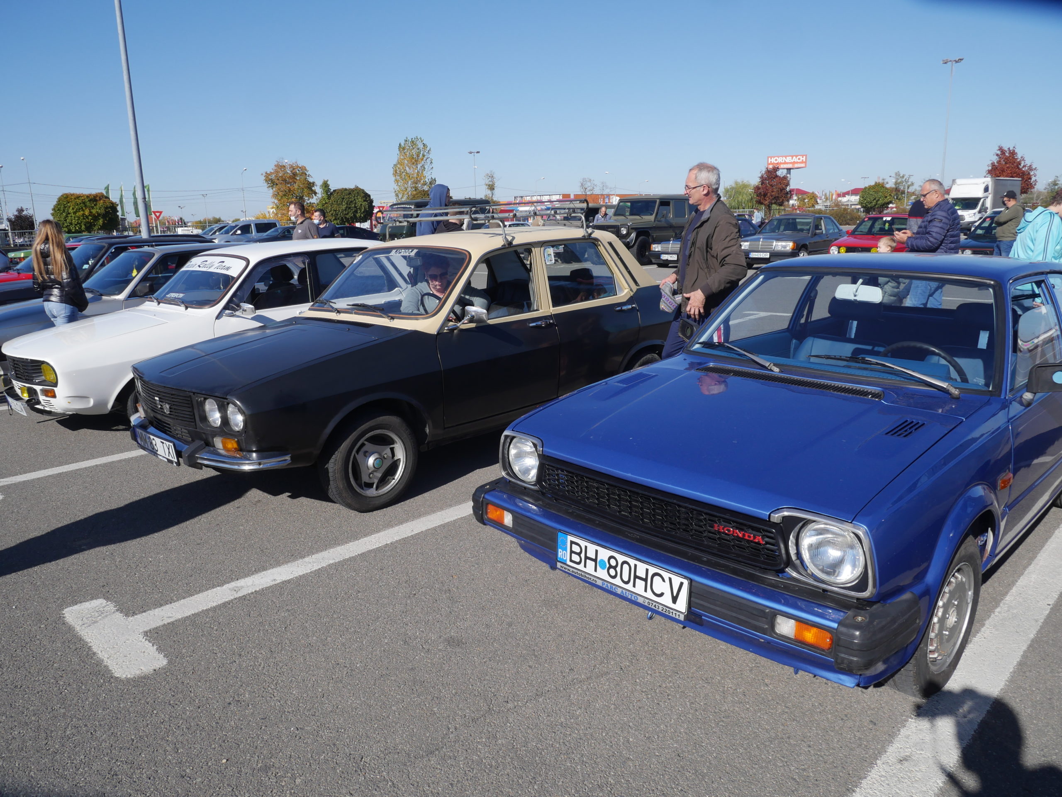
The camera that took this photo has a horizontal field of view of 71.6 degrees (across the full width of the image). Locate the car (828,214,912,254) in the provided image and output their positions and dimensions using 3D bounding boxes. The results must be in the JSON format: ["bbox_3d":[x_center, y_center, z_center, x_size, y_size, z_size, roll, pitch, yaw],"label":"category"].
[{"bbox_3d":[8.920,-3.838,18.263,1.680,1.410,4.000,12,19,43],"label":"car"}]

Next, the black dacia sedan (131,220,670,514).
[{"bbox_3d":[-0.399,-0.434,5.135,1.640,1.440,4.340,12,19,43],"label":"black dacia sedan"}]

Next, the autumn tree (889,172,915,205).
[{"bbox_3d":[42.826,-23.278,85.711,3.600,6.076,3.600,-1,14,0],"label":"autumn tree"}]

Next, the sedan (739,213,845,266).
[{"bbox_3d":[7.309,-4.289,20.215,1.690,1.390,4.430,11,18,42],"label":"sedan"}]

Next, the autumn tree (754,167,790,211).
[{"bbox_3d":[22.649,-18.907,69.599,3.309,5.371,3.309,3,15,17],"label":"autumn tree"}]

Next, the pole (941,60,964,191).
[{"bbox_3d":[26.364,-15.629,47.245,1.450,11.500,0.500,11,17,43],"label":"pole"}]

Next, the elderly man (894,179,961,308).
[{"bbox_3d":[3.646,-1.106,6.852,0.530,1.770,0.520,5,15,22],"label":"elderly man"}]

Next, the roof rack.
[{"bbox_3d":[-0.317,-1.191,5.005,1.080,0.270,1.120,-14,19,-42],"label":"roof rack"}]

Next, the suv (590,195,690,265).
[{"bbox_3d":[3.698,-5.298,23.210,1.720,2.000,4.500,10,18,41],"label":"suv"}]

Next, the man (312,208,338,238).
[{"bbox_3d":[-3.018,-1.931,10.989,0.360,1.750,0.520,-11,16,-37],"label":"man"}]

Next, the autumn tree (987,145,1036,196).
[{"bbox_3d":[35.096,-15.471,54.024,3.228,5.755,3.228,8,16,31],"label":"autumn tree"}]

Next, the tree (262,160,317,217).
[{"bbox_3d":[-18.904,-15.153,58.812,4.400,7.500,4.400,-1,12,0],"label":"tree"}]

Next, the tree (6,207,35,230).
[{"bbox_3d":[-60.328,-20.831,87.279,2.768,3.623,2.768,-10,17,-33],"label":"tree"}]

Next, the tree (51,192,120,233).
[{"bbox_3d":[-29.218,-11.692,48.479,3.857,3.451,3.857,-9,16,-29],"label":"tree"}]

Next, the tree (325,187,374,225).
[{"bbox_3d":[-12.090,-12.400,50.472,3.000,4.033,3.000,-1,14,0],"label":"tree"}]

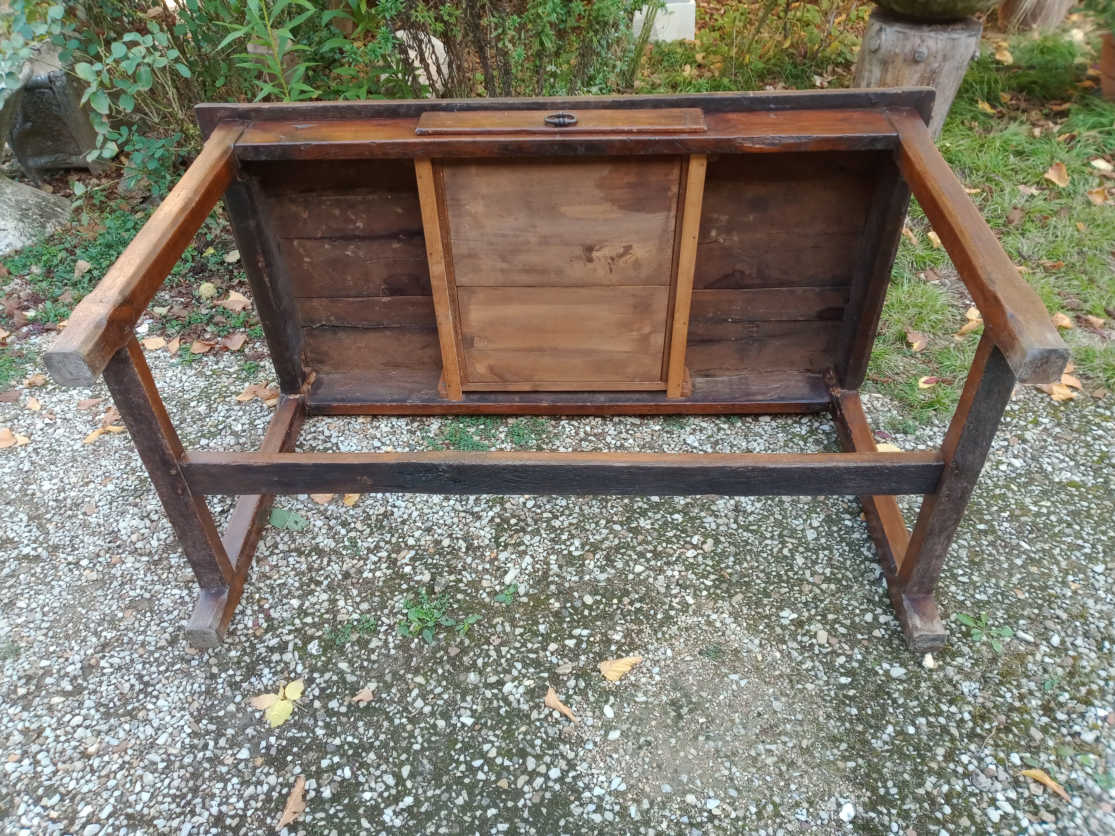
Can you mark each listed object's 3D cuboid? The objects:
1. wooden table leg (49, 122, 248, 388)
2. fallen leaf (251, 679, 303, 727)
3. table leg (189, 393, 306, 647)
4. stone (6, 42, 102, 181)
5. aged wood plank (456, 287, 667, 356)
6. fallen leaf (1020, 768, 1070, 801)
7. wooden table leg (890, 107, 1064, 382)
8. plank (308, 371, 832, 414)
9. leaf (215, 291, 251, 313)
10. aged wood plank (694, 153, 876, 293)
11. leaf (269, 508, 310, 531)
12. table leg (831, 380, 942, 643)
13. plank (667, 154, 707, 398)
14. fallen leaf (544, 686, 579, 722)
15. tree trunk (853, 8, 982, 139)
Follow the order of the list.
[{"bbox_3d":[-0.625,-0.300,1.401,0.059,0.059,0.725,0,42,2],"label":"wooden table leg"},{"bbox_3d":[-0.438,0.454,1.396,0.087,0.019,0.074,-28,44,-30],"label":"fallen leaf"},{"bbox_3d":[-0.600,0.153,1.749,0.052,0.052,0.690,-1,40,2],"label":"table leg"},{"bbox_3d":[-1.915,-1.145,3.291,0.247,0.350,0.278,-21,41,-24],"label":"stone"},{"bbox_3d":[0.014,-0.211,1.855,0.442,0.175,0.010,0,42,2],"label":"aged wood plank"},{"bbox_3d":[0.726,0.543,1.292,0.068,0.020,0.021,27,47,31],"label":"fallen leaf"},{"bbox_3d":[0.618,-0.303,1.349,0.059,0.059,0.725,0,42,2],"label":"wooden table leg"},{"bbox_3d":[0.024,-0.056,2.069,1.226,0.031,0.106,0,41,2],"label":"plank"},{"bbox_3d":[-0.933,-0.335,2.503,0.105,0.030,0.080,-12,39,-12],"label":"leaf"},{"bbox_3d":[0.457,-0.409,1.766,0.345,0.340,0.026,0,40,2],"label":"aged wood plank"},{"bbox_3d":[-0.539,0.203,1.731,0.100,0.019,0.049,19,42,26],"label":"leaf"},{"bbox_3d":[0.628,0.149,1.698,0.052,0.052,0.690,0,40,3],"label":"table leg"},{"bbox_3d":[0.268,-0.280,1.831,0.037,0.609,0.023,0,41,2],"label":"plank"},{"bbox_3d":[0.005,0.477,1.444,0.030,0.018,0.080,-26,44,-27],"label":"fallen leaf"},{"bbox_3d":[1.285,-1.238,3.215,0.370,0.440,0.370,16,40,15],"label":"tree trunk"}]

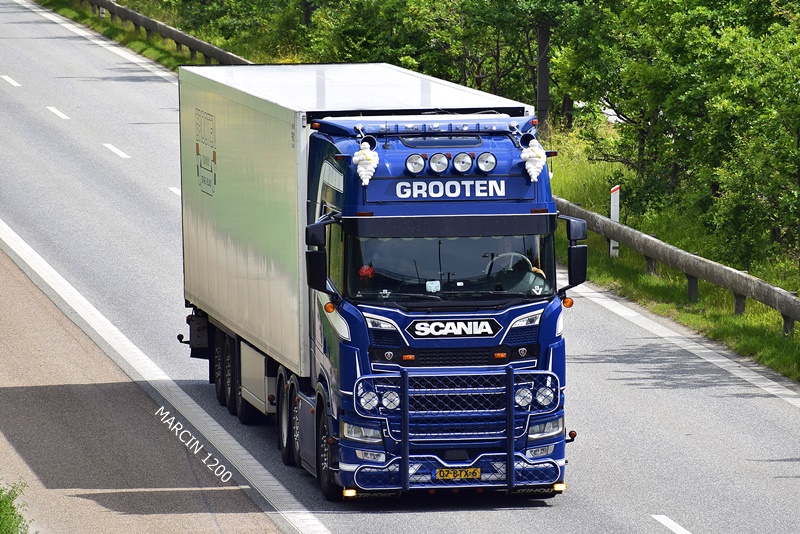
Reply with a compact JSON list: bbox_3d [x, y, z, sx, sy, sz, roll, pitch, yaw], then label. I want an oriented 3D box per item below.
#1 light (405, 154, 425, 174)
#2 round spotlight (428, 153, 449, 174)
[{"bbox_3d":[0.162,-1.078,76.847,0.210,0.210,0.130,-1,4,-7],"label":"light"},{"bbox_3d":[0.408,-1.094,77.004,0.210,0.210,0.110,-1,4,-7],"label":"round spotlight"}]

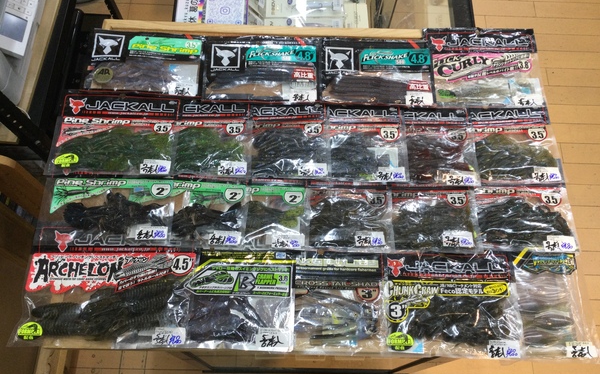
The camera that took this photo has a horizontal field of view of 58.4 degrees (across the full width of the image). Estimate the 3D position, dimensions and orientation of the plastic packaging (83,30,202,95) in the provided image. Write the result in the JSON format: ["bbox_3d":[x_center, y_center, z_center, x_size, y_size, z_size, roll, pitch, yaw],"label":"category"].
[{"bbox_3d":[-0.220,-0.180,0.773,0.169,0.016,0.107,3,68,0],"label":"plastic packaging"}]

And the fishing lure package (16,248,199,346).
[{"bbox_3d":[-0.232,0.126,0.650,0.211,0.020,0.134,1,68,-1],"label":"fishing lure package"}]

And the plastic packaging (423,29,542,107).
[{"bbox_3d":[0.266,-0.175,0.782,0.172,0.016,0.135,0,68,-1],"label":"plastic packaging"}]

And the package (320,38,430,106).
[{"bbox_3d":[0.110,-0.166,0.775,0.160,0.016,0.113,1,68,-1],"label":"package"}]

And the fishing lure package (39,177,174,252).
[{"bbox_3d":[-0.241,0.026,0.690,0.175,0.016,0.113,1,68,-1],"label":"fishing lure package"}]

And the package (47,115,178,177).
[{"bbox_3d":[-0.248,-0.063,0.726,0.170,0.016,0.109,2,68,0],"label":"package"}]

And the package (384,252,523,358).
[{"bbox_3d":[0.180,0.139,0.654,0.167,0.018,0.130,1,68,-1],"label":"package"}]

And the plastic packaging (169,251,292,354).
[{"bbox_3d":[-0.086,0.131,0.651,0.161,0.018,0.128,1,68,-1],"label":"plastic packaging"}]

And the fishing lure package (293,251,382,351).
[{"bbox_3d":[0.043,0.137,0.652,0.116,0.018,0.123,1,68,-1],"label":"fishing lure package"}]

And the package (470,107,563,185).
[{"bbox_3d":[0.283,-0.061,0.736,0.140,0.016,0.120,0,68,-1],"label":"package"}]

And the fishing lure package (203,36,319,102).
[{"bbox_3d":[-0.053,-0.170,0.773,0.162,0.016,0.111,1,68,-1],"label":"fishing lure package"}]

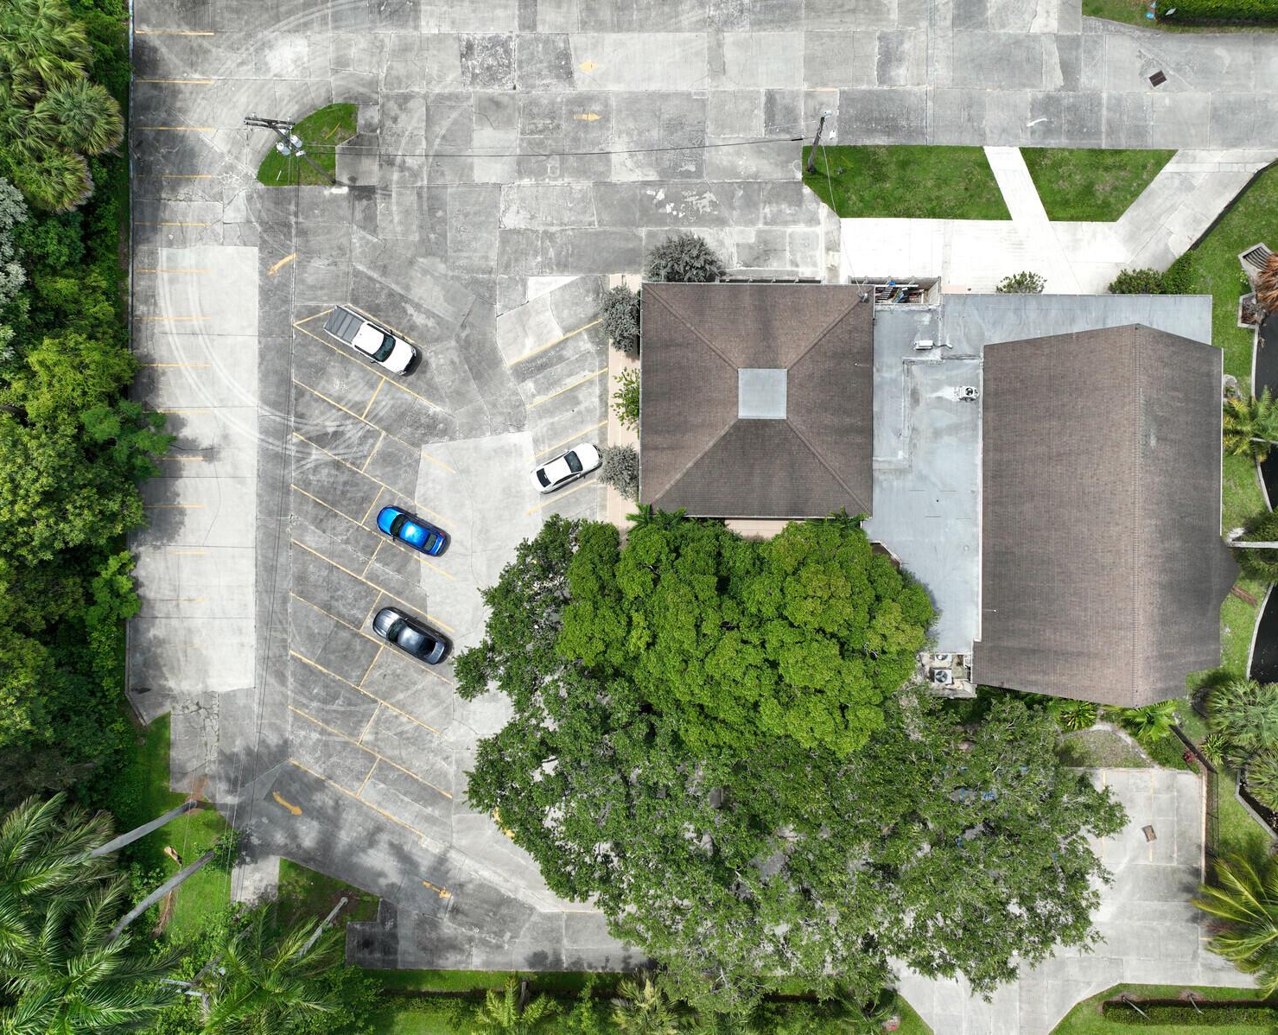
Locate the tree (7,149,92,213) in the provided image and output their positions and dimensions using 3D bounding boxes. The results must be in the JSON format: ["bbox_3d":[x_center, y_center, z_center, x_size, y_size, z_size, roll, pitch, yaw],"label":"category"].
[{"bbox_3d":[-34.620,-19.833,58.000,4.900,5.600,4.100,0,90,0],"label":"tree"}]

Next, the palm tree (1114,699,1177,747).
[{"bbox_3d":[31.060,12.497,59.300,3.850,3.000,3.100,0,90,0],"label":"palm tree"}]

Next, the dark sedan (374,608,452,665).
[{"bbox_3d":[-14.372,7.362,60.080,4.850,1.470,1.880,29,90,0],"label":"dark sedan"}]

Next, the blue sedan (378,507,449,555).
[{"bbox_3d":[-14.283,0.772,60.080,4.520,1.440,1.810,27,90,0],"label":"blue sedan"}]

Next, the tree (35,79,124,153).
[{"bbox_3d":[-32.709,-23.368,57.750,5.100,6.100,4.500,0,90,0],"label":"tree"}]

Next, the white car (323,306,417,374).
[{"bbox_3d":[-16.854,-11.114,59.900,5.850,1.900,2.030,29,90,0],"label":"white car"}]

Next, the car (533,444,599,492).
[{"bbox_3d":[-4.605,-3.149,60.080,4.600,1.450,1.820,-27,90,0],"label":"car"}]

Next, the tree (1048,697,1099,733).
[{"bbox_3d":[27.064,12.207,59.800,3.100,2.100,2.500,0,90,0],"label":"tree"}]

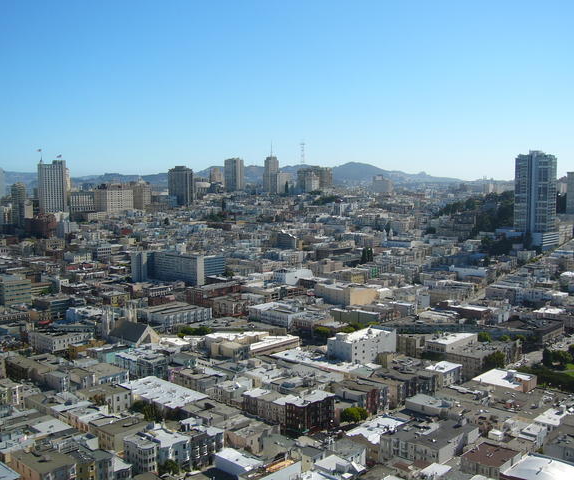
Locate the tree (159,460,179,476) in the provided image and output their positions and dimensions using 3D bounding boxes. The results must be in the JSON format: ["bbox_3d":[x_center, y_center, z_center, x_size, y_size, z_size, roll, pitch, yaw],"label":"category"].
[{"bbox_3d":[-41.980,81.020,230.810,7.200,6.200,6.500,-1,5,-11],"label":"tree"}]

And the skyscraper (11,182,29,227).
[{"bbox_3d":[-405.540,-52.040,981.660,21.350,67.140,15.200,5,7,44],"label":"skyscraper"}]

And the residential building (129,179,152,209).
[{"bbox_3d":[-257.790,-77.670,1143.520,33.250,49.430,20.530,5,7,44],"label":"residential building"}]

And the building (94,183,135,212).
[{"bbox_3d":[-295.450,-72.080,1105.070,42.280,47.110,49.730,5,7,44],"label":"building"}]

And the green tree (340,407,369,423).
[{"bbox_3d":[30.150,77.420,288.990,13.000,7.500,8.000,0,5,6],"label":"green tree"}]

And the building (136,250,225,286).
[{"bbox_3d":[-110.950,29.190,677.710,76.000,30.370,58.000,5,7,44],"label":"building"}]

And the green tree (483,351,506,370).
[{"bbox_3d":[124.840,72.920,388.880,12.500,12.500,11.500,1,6,18],"label":"green tree"}]

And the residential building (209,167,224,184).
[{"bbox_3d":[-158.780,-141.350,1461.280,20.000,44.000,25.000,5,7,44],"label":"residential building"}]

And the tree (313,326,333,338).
[{"bbox_3d":[26.050,66.670,461.390,14.270,10.150,14.270,0,5,0],"label":"tree"}]

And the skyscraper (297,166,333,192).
[{"bbox_3d":[55.480,-116.430,1301.010,51.200,56.630,54.530,5,7,44],"label":"skyscraper"}]

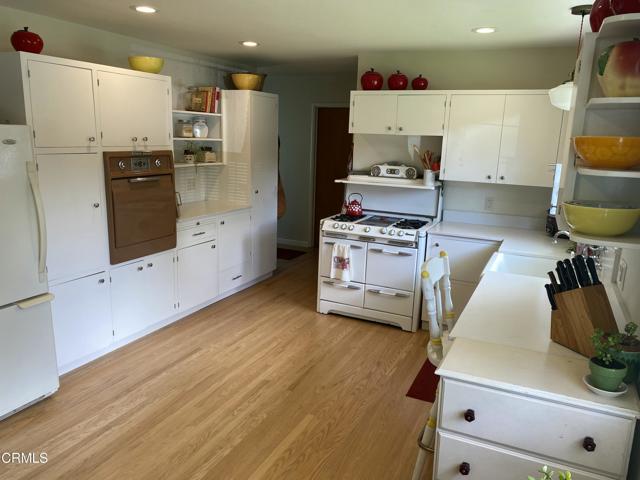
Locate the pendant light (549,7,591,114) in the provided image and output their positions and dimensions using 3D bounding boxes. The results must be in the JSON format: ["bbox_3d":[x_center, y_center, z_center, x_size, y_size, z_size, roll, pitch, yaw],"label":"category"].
[{"bbox_3d":[1.591,-1.115,2.992,0.245,0.598,0.245,7,13,25],"label":"pendant light"}]

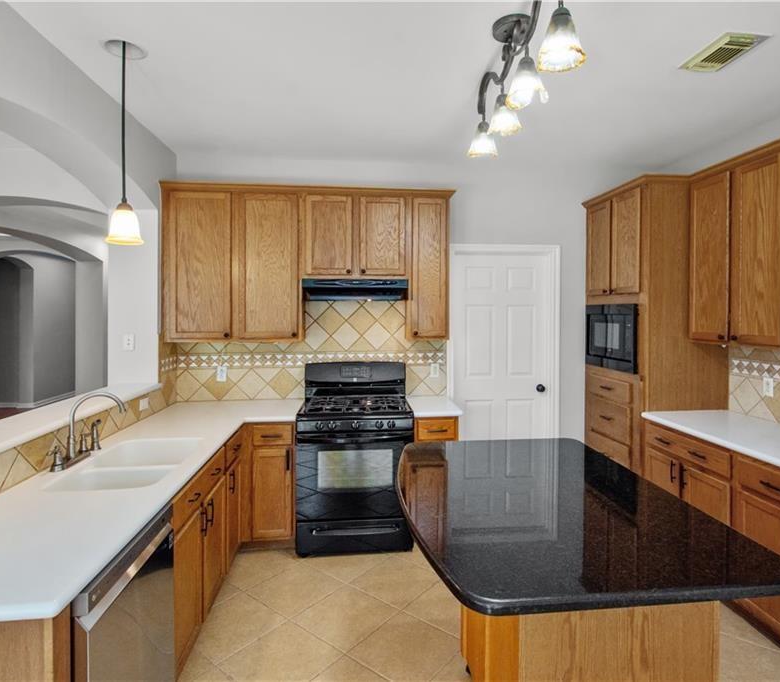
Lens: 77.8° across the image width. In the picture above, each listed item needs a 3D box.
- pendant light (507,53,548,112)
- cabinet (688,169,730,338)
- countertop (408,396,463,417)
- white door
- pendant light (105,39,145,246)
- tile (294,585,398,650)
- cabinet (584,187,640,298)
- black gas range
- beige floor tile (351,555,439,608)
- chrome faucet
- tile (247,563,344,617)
[{"bbox_3d":[0.517,-0.986,1.821,0.157,0.200,0.157,0,2,-5],"label":"pendant light"},{"bbox_3d":[2.113,-0.503,3.002,0.320,1.010,0.325,0,2,-5],"label":"cabinet"},{"bbox_3d":[0.295,0.474,3.470,0.325,0.037,0.630,0,2,-5],"label":"countertop"},{"bbox_3d":[0.901,0.305,3.864,0.880,2.090,0.080,0,2,-5],"label":"white door"},{"bbox_3d":[-1.187,-0.883,2.171,0.178,0.875,0.178,0,2,-5],"label":"pendant light"},{"bbox_3d":[-0.227,1.432,2.509,0.406,0.010,0.406,2,3,40],"label":"tile"},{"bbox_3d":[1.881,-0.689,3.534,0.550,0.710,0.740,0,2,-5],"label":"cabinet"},{"bbox_3d":[-0.244,0.778,3.394,0.760,1.200,0.670,0,2,-5],"label":"black gas range"},{"bbox_3d":[0.034,1.413,2.825,0.406,0.010,0.406,2,3,40],"label":"beige floor tile"},{"bbox_3d":[-1.335,0.386,2.156,0.240,0.300,0.290,0,2,-5],"label":"chrome faucet"},{"bbox_3d":[-0.543,1.418,2.770,0.406,0.010,0.406,2,3,40],"label":"tile"}]

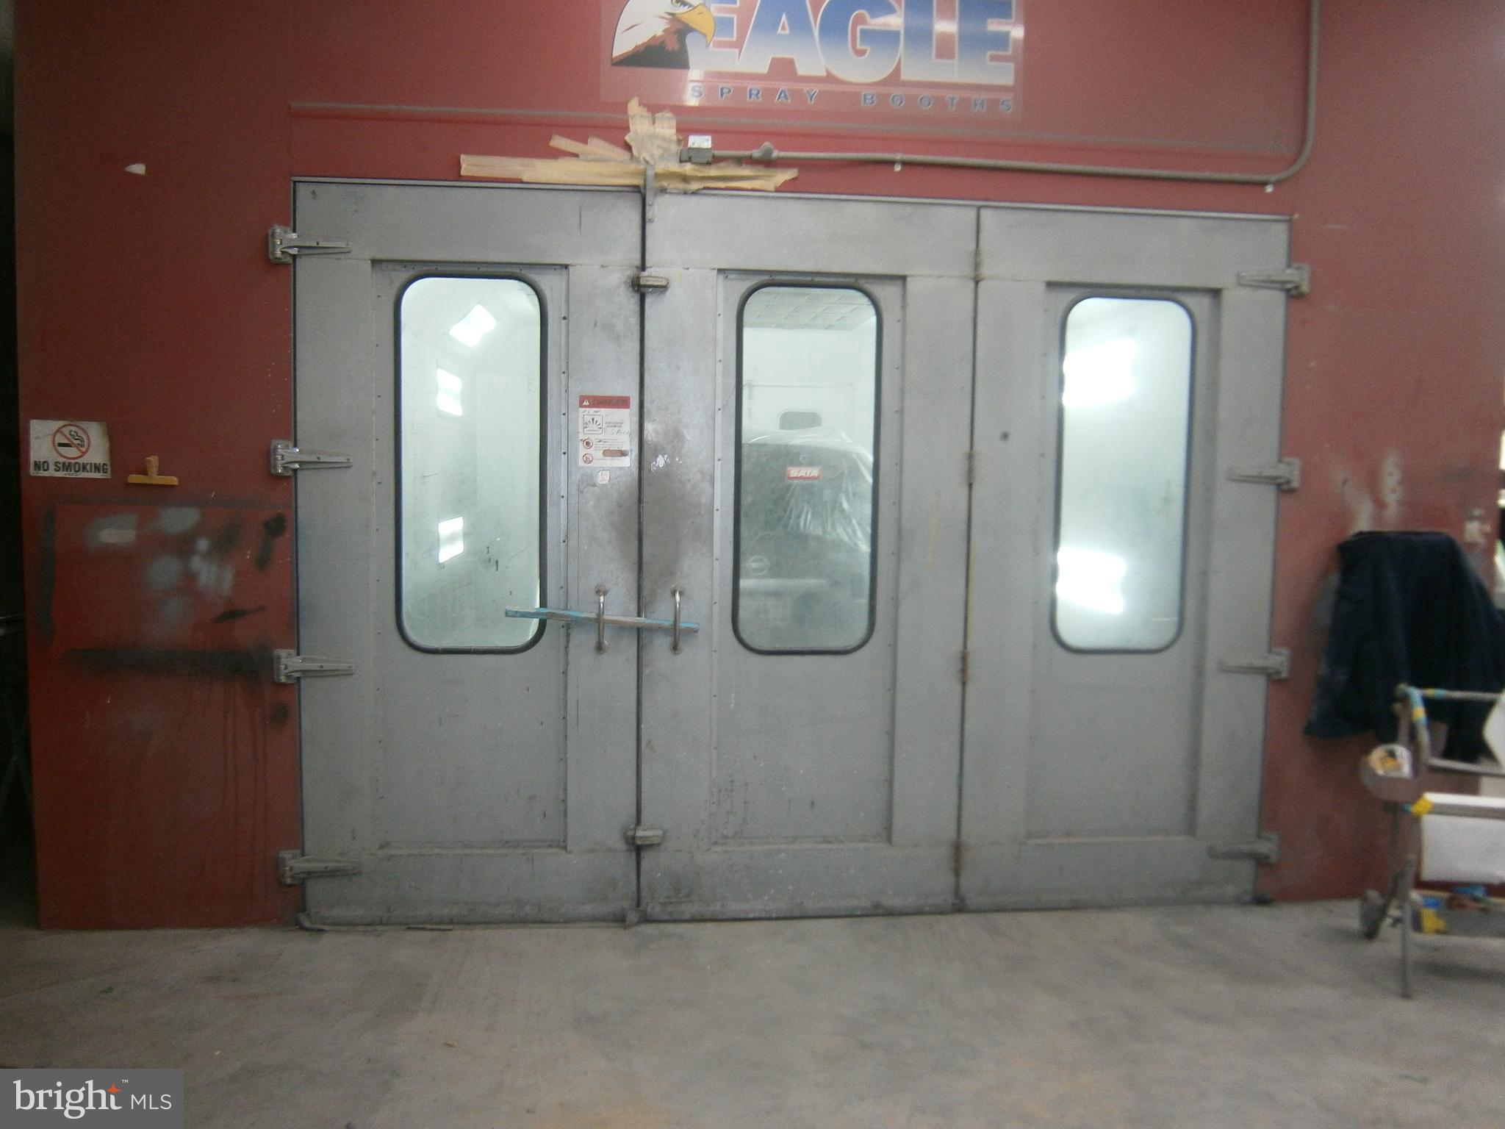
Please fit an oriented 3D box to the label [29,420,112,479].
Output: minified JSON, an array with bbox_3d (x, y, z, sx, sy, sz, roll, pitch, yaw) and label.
[{"bbox_3d":[-2.284,-0.385,3.786,0.252,0.184,0.005,0,4,-6],"label":"label"}]

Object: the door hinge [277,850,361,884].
[{"bbox_3d":[-1.515,1.059,3.955,0.258,0.102,0.055,0,4,-6],"label":"door hinge"}]

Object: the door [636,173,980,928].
[{"bbox_3d":[0.196,0.009,4.096,1.178,2.558,0.055,0,4,-6],"label":"door"}]

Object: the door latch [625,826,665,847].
[{"bbox_3d":[-0.386,0.977,4.059,0.142,0.059,0.050,0,4,-6],"label":"door latch"}]

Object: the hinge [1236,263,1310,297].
[{"bbox_3d":[1.908,-1.043,4.146,0.244,0.106,0.055,0,4,-6],"label":"hinge"}]

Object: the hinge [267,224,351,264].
[{"bbox_3d":[-1.486,-1.075,3.797,0.258,0.112,0.055,0,4,-6],"label":"hinge"}]

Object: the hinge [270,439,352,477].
[{"bbox_3d":[-1.502,-0.362,3.849,0.258,0.112,0.055,0,4,-6],"label":"hinge"}]

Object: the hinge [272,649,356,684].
[{"bbox_3d":[-1.512,0.350,3.902,0.258,0.112,0.055,0,4,-6],"label":"hinge"}]

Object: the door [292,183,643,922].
[{"bbox_3d":[-0.982,0.001,3.975,1.159,2.558,0.055,0,4,-6],"label":"door"}]

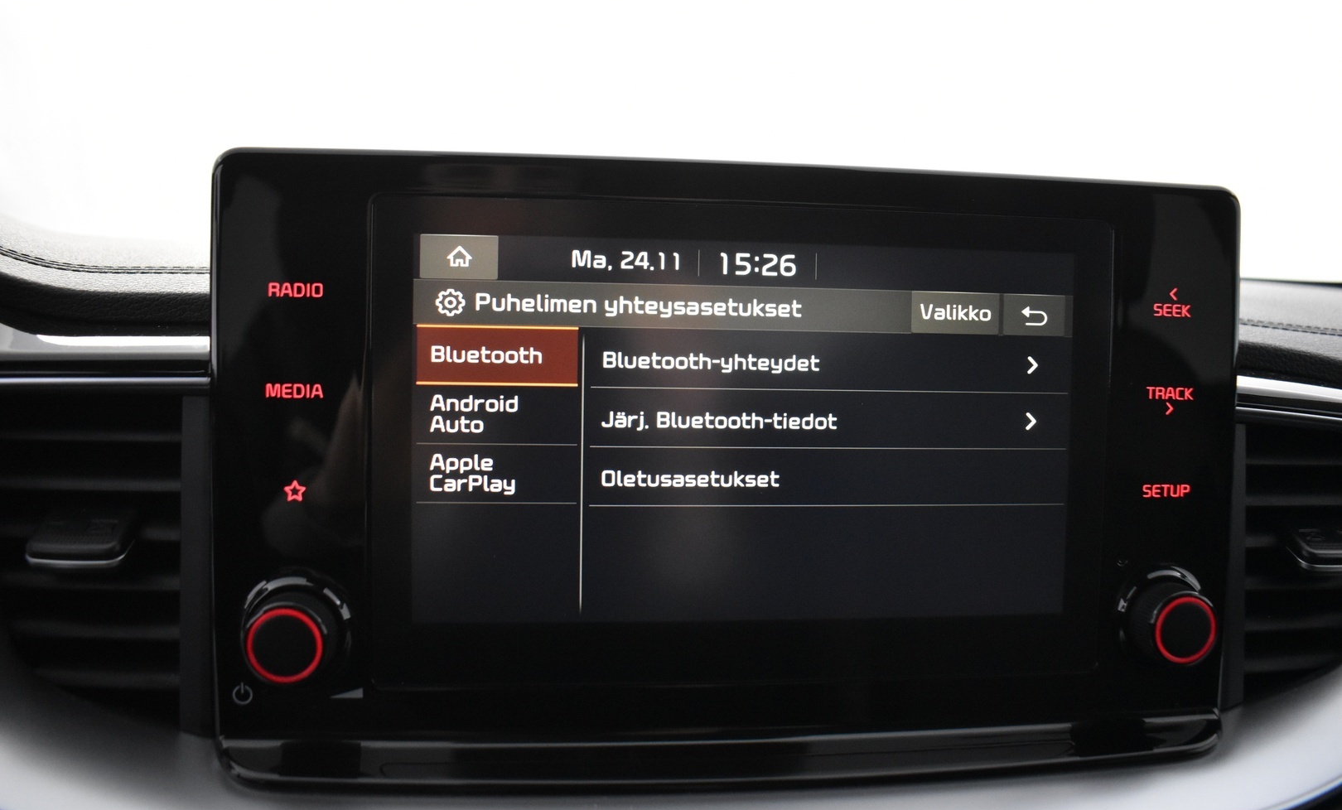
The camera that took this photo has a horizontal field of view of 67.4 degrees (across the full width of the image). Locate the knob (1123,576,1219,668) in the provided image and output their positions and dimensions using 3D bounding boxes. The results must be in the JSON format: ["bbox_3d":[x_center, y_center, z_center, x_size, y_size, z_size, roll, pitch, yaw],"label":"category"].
[{"bbox_3d":[0.138,0.060,0.277,0.021,0.021,0.013,1,2,-7],"label":"knob"}]

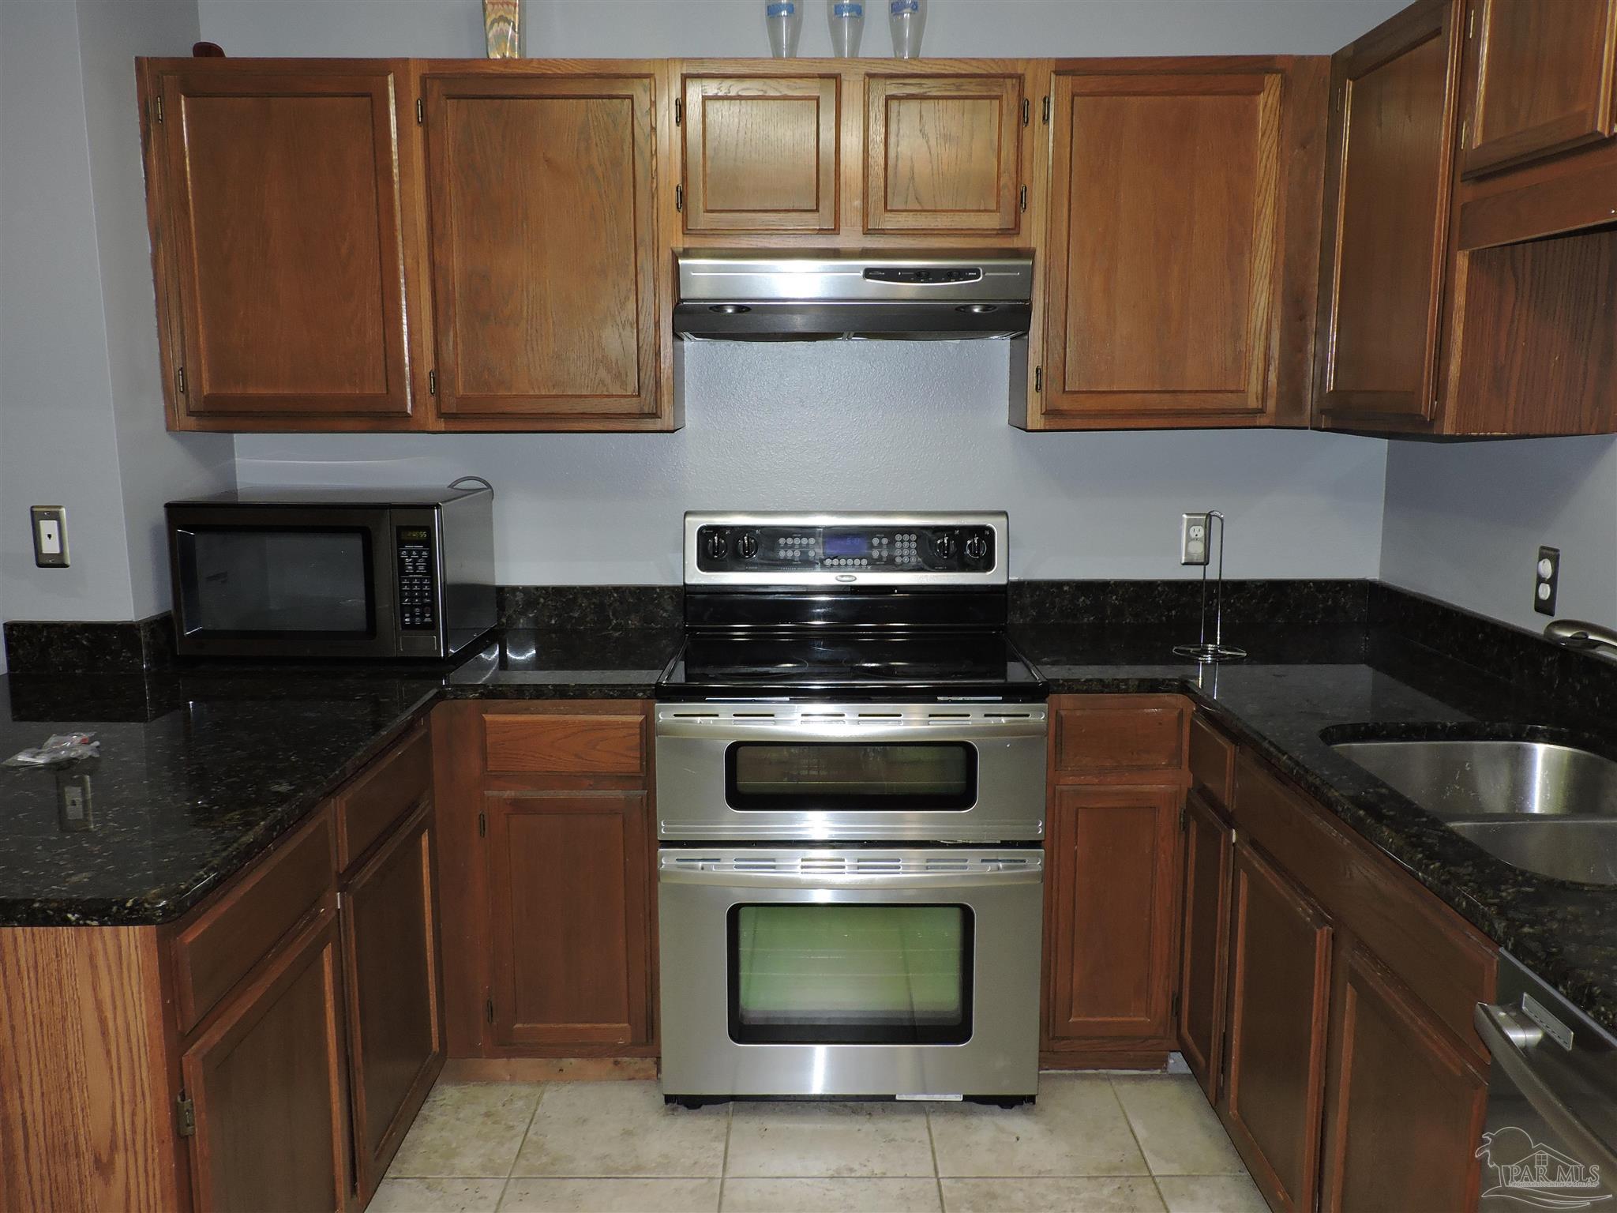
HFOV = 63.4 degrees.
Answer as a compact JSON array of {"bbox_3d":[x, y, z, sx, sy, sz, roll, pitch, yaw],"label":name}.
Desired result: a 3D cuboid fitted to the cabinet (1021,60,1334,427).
[{"bbox_3d":[0.773,-0.780,2.895,0.610,0.760,0.330,0,10,0],"label":"cabinet"}]

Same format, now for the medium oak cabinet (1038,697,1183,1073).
[{"bbox_3d":[0.624,0.542,2.965,0.305,0.845,0.630,0,10,0],"label":"medium oak cabinet"}]

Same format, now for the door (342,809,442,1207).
[{"bbox_3d":[-0.749,0.688,2.366,0.020,0.550,0.480,0,10,0],"label":"door"}]

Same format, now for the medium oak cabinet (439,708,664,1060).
[{"bbox_3d":[-0.531,0.537,2.960,0.465,0.825,0.630,0,10,0],"label":"medium oak cabinet"}]

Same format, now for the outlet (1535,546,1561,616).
[{"bbox_3d":[1.386,-0.047,2.458,0.008,0.120,0.073,0,10,0],"label":"outlet"}]

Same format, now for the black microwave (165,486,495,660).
[{"bbox_3d":[-1.043,-0.082,2.931,0.572,0.330,0.395,0,10,2],"label":"black microwave"}]

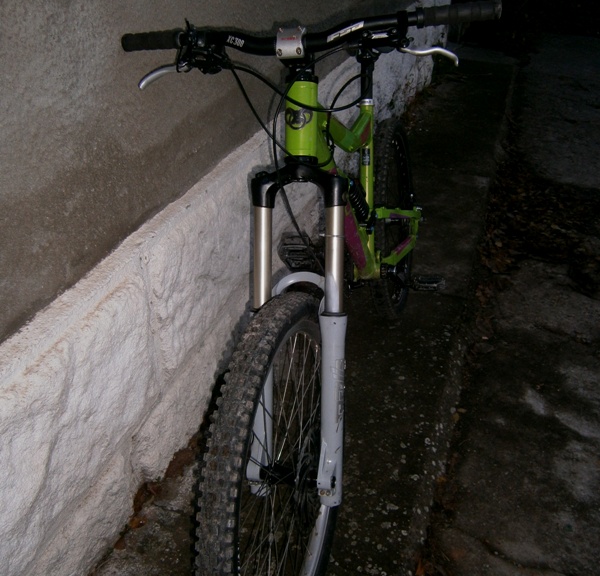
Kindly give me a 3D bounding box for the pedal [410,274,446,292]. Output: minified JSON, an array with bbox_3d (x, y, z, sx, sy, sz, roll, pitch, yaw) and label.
[{"bbox_3d":[0.386,-0.011,1.800,0.097,0.028,0.092,3,17,18],"label":"pedal"}]

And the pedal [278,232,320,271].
[{"bbox_3d":[-0.003,-0.086,1.572,0.097,0.028,0.092,3,44,18],"label":"pedal"}]

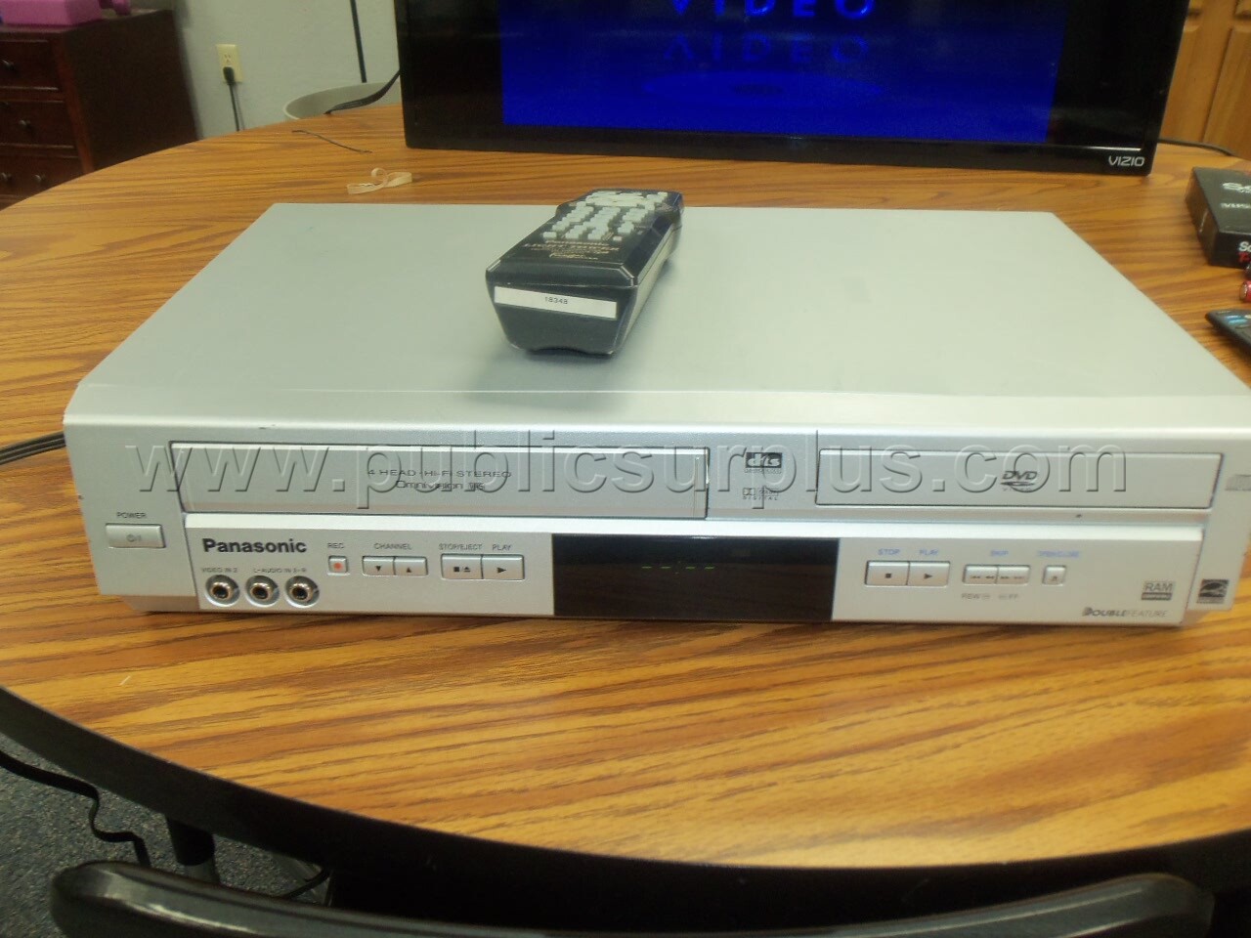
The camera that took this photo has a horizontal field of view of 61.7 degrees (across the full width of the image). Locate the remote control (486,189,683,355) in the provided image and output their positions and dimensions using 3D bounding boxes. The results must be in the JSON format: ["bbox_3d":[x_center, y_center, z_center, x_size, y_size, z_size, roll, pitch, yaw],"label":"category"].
[{"bbox_3d":[-0.012,-0.098,0.476,0.059,0.032,0.168,5,26,8],"label":"remote control"}]

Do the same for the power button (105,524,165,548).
[{"bbox_3d":[-0.183,0.025,0.391,0.021,0.009,0.004,1,24,1],"label":"power button"}]

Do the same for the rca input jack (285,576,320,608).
[{"bbox_3d":[-0.123,0.046,0.402,0.013,0.013,0.008,1,24,1],"label":"rca input jack"}]

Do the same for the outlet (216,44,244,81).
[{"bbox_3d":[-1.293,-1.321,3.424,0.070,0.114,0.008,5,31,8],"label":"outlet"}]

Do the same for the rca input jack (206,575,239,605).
[{"bbox_3d":[-0.154,0.045,0.403,0.013,0.013,0.008,1,24,1],"label":"rca input jack"}]

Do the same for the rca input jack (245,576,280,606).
[{"bbox_3d":[-0.138,0.046,0.402,0.013,0.013,0.008,1,24,1],"label":"rca input jack"}]

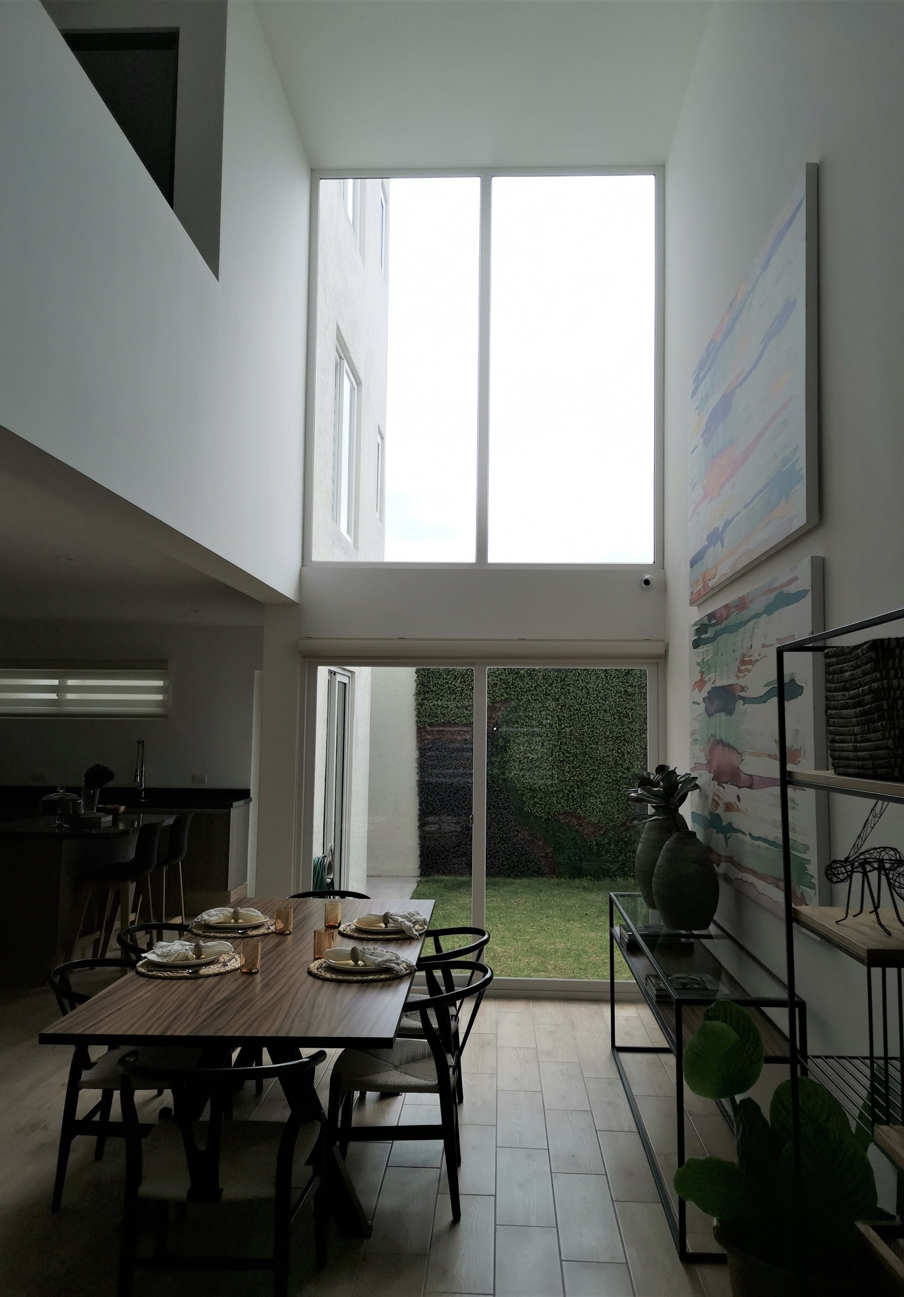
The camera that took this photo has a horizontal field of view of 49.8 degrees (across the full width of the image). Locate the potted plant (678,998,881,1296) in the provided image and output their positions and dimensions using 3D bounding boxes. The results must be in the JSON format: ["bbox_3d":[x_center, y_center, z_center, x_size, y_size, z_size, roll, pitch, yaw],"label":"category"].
[{"bbox_3d":[0.815,1.371,2.341,0.550,0.930,0.520,1,-5,3],"label":"potted plant"}]

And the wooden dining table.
[{"bbox_3d":[-0.645,1.589,3.904,1.020,0.750,2.206,1,-4,2],"label":"wooden dining table"}]

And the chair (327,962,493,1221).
[{"bbox_3d":[-0.138,1.552,3.501,0.560,0.760,0.530,0,-4,3],"label":"chair"}]

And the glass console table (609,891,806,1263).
[{"bbox_3d":[0.953,1.578,4.003,0.400,0.786,1.985,1,-5,3],"label":"glass console table"}]

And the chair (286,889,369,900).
[{"bbox_3d":[-0.681,1.659,4.941,0.550,0.760,0.520,1,-4,3],"label":"chair"}]

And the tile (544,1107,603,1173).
[{"bbox_3d":[0.481,1.961,3.882,0.200,0.010,0.600,1,-5,3],"label":"tile"}]

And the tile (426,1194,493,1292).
[{"bbox_3d":[0.038,1.947,3.201,0.200,0.010,0.595,1,-4,3],"label":"tile"}]

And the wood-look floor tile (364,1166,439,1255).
[{"bbox_3d":[-0.156,1.908,3.317,0.200,0.010,0.600,1,-5,3],"label":"wood-look floor tile"}]

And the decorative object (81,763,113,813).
[{"bbox_3d":[-2.616,1.034,7.177,0.230,0.370,0.210,1,-5,3],"label":"decorative object"}]

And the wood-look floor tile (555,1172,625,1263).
[{"bbox_3d":[0.454,1.932,3.316,0.200,0.012,0.592,0,-4,3],"label":"wood-look floor tile"}]

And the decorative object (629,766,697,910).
[{"bbox_3d":[1.020,0.903,4.699,0.360,0.680,0.350,1,-5,3],"label":"decorative object"}]

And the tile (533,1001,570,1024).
[{"bbox_3d":[0.568,2.107,5.634,0.200,0.012,0.484,0,-4,3],"label":"tile"}]

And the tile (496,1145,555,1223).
[{"bbox_3d":[0.259,1.927,3.496,0.200,0.010,0.600,1,-5,3],"label":"tile"}]

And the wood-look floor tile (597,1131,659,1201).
[{"bbox_3d":[0.673,1.947,3.669,0.200,0.010,0.600,1,-5,3],"label":"wood-look floor tile"}]

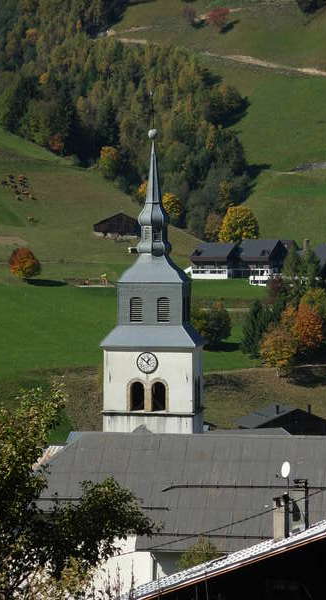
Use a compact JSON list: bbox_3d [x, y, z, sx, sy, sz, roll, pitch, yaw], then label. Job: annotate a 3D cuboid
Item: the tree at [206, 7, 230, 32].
[{"bbox_3d":[24.638,-124.523,1092.651,10.700,11.400,10.700,0,4,0],"label":"tree"}]

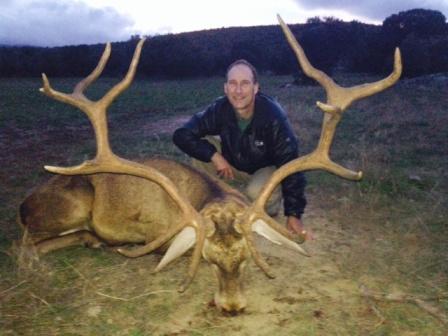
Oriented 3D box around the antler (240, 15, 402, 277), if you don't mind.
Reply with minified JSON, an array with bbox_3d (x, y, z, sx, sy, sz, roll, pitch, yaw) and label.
[{"bbox_3d":[0.400,-0.112,1.723,0.640,0.980,0.440,0,12,0],"label":"antler"}]

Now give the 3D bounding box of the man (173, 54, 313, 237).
[{"bbox_3d":[0.090,-0.150,2.400,0.720,0.940,0.700,1,12,3],"label":"man"}]

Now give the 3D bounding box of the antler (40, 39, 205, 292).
[{"bbox_3d":[-0.405,-0.053,1.735,0.640,0.950,0.440,0,12,0],"label":"antler"}]

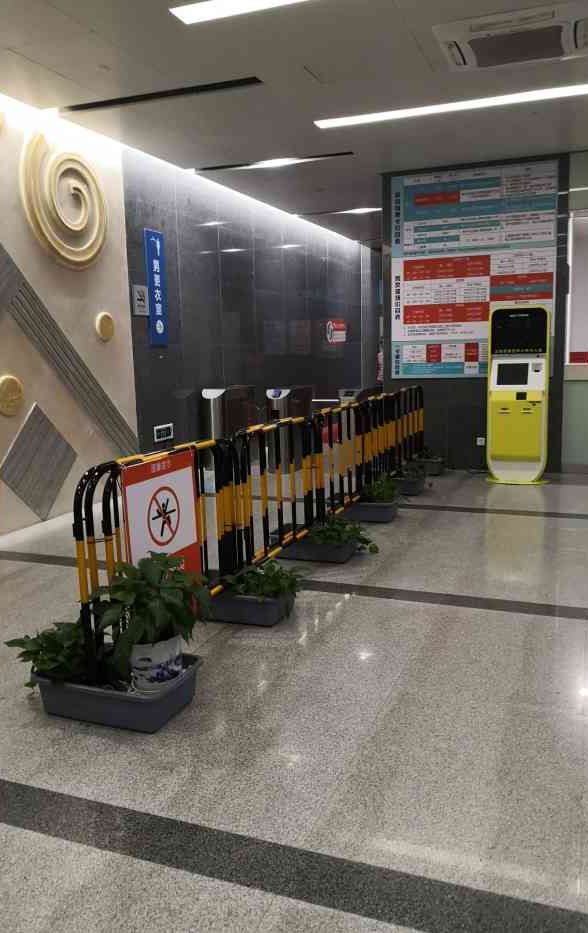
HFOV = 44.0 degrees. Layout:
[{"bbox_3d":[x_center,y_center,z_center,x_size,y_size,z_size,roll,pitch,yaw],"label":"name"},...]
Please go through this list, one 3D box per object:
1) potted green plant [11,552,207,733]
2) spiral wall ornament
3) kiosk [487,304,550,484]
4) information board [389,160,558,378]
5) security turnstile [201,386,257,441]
[{"bbox_3d":[-0.765,0.687,3.051,0.846,0.672,0.498,2,10,21],"label":"potted green plant"},{"bbox_3d":[-2.027,-2.342,6.508,0.098,1.095,1.148,2,10,21],"label":"spiral wall ornament"},{"bbox_3d":[2.321,-0.737,7.517,0.612,1.786,0.468,2,10,21],"label":"kiosk"},{"bbox_3d":[1.899,-2.067,7.884,1.726,2.196,0.038,2,10,21],"label":"information board"},{"bbox_3d":[-0.771,-0.508,8.994,0.332,1.004,1.057,2,10,21],"label":"security turnstile"}]

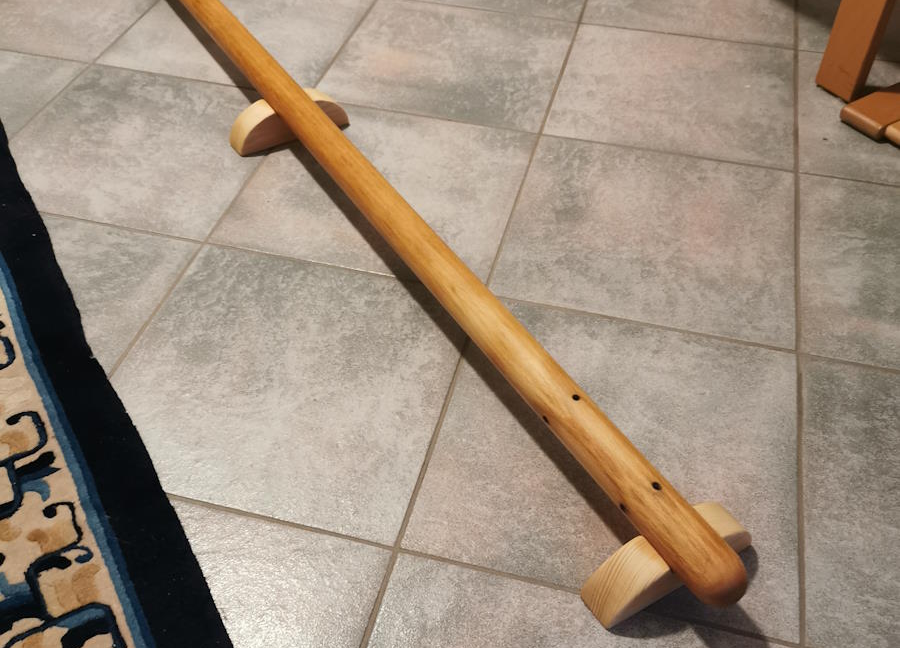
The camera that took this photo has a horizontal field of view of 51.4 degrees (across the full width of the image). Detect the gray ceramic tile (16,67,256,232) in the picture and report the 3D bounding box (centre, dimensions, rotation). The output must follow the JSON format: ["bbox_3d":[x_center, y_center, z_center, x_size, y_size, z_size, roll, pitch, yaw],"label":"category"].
[{"bbox_3d":[-0.392,-0.230,1.200,0.320,0.010,0.320,11,46,10],"label":"gray ceramic tile"}]

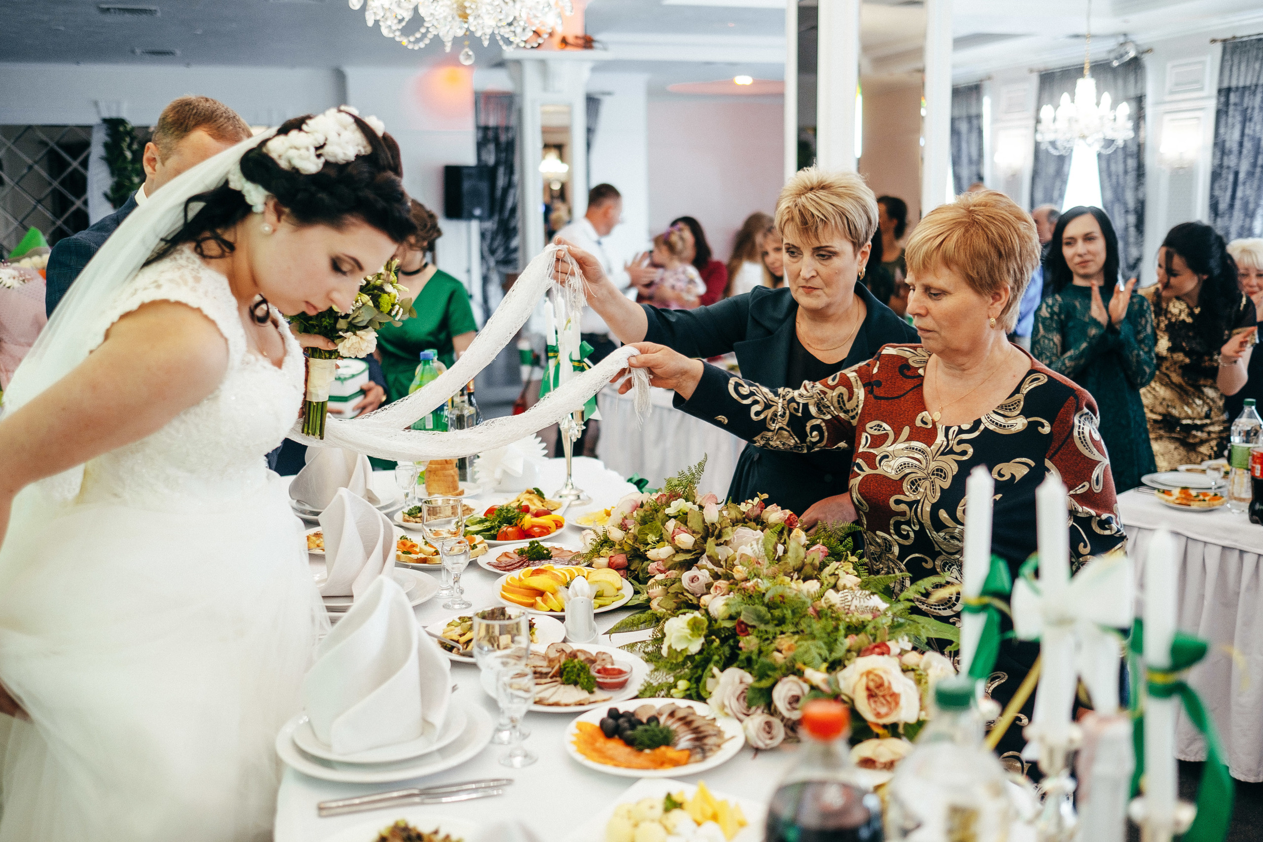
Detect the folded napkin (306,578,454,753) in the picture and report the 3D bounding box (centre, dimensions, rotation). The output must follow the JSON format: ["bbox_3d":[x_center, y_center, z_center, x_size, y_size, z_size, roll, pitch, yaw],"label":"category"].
[{"bbox_3d":[-0.338,0.310,1.617,0.185,0.215,0.150,-3,10,-11],"label":"folded napkin"}]

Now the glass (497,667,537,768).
[{"bbox_3d":[-0.148,0.386,1.597,0.054,0.118,0.054,-1,10,0],"label":"glass"}]

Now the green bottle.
[{"bbox_3d":[-0.526,0.000,3.159,0.098,0.336,0.098,-1,11,0],"label":"green bottle"}]

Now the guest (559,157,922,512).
[{"bbox_3d":[0.234,0.356,2.198,0.520,1.580,0.720,7,13,37],"label":"guest"}]

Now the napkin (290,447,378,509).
[{"bbox_3d":[-0.710,0.101,2.950,0.190,0.170,0.150,2,11,15],"label":"napkin"}]

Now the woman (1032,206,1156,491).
[{"bbox_3d":[1.542,0.105,4.207,0.440,1.660,0.330,3,11,19],"label":"woman"}]

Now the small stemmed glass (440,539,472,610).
[{"bbox_3d":[-0.323,0.282,2.256,0.052,0.117,0.052,-1,11,0],"label":"small stemmed glass"}]

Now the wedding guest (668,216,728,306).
[{"bbox_3d":[0.275,-0.227,6.296,0.470,1.620,0.380,4,11,23],"label":"wedding guest"}]

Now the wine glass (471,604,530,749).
[{"bbox_3d":[-0.165,0.329,1.590,0.074,0.165,0.074,0,11,0],"label":"wine glass"}]

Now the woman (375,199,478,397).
[{"bbox_3d":[-0.750,0.012,4.378,0.480,1.570,0.330,4,12,21],"label":"woman"}]

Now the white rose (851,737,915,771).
[{"bbox_3d":[0.314,0.419,1.530,0.085,0.060,0.075,1,10,11],"label":"white rose"}]

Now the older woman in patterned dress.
[{"bbox_3d":[0.395,0.458,1.900,0.640,1.600,0.540,-8,13,-34],"label":"older woman in patterned dress"}]

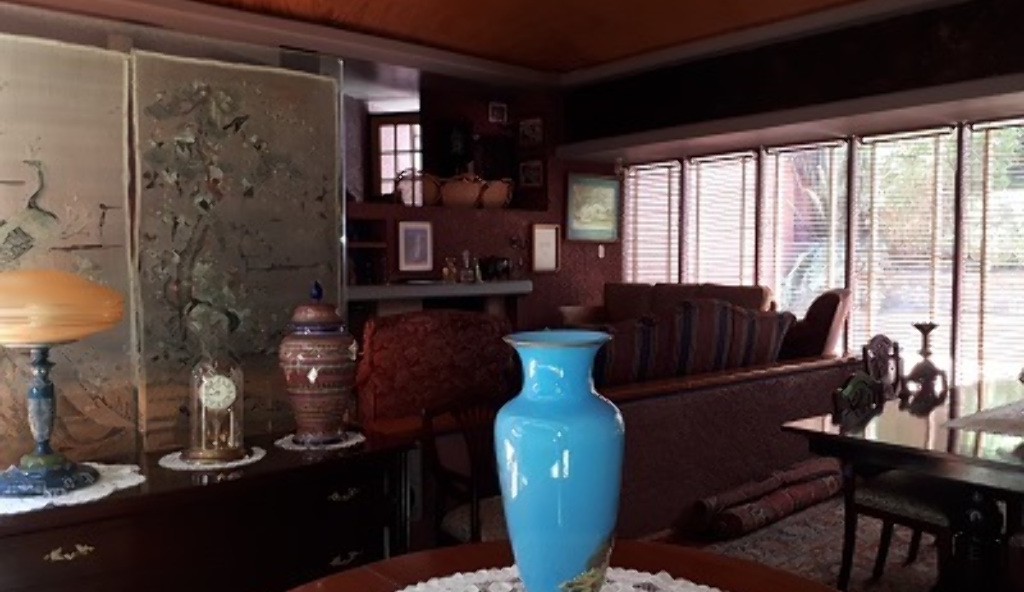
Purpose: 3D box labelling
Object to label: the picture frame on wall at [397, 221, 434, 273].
[{"bbox_3d":[-0.724,-0.372,6.019,0.302,0.382,0.025,-3,4,-40],"label":"picture frame on wall"}]

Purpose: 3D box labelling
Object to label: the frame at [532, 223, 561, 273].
[{"bbox_3d":[0.302,-0.412,6.900,0.323,0.418,0.025,-3,4,-40],"label":"frame"}]

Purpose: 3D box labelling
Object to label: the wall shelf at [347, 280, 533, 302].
[{"bbox_3d":[-0.573,-0.048,6.019,1.700,0.107,0.280,-3,4,-40],"label":"wall shelf"}]

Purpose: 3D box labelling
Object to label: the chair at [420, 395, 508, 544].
[{"bbox_3d":[0.043,0.787,2.794,0.550,0.890,0.520,-3,4,-40],"label":"chair"}]

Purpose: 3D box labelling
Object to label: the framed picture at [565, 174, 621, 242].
[{"bbox_3d":[0.743,-0.798,7.254,0.703,0.605,0.030,-3,4,-40],"label":"framed picture"}]

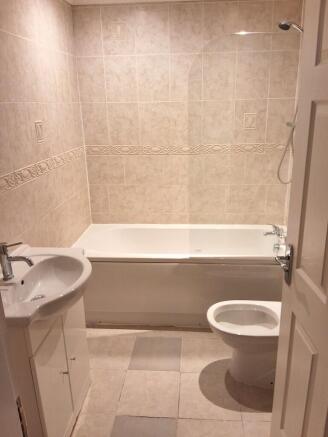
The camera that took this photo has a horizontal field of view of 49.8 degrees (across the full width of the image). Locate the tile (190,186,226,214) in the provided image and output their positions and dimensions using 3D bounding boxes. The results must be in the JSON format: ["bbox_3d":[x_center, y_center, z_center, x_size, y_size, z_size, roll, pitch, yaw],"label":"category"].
[{"bbox_3d":[0.356,-0.161,2.977,0.332,0.254,0.012,0,18,6],"label":"tile"}]

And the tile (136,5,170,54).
[{"bbox_3d":[-0.085,-1.419,2.654,0.253,0.352,0.012,0,17,4],"label":"tile"}]

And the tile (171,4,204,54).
[{"bbox_3d":[0.167,-1.419,2.634,0.253,0.352,0.012,0,17,4],"label":"tile"}]

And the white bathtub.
[{"bbox_3d":[0.175,0.441,2.815,1.684,0.587,0.727,0,17,4],"label":"white bathtub"}]

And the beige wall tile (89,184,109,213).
[{"bbox_3d":[-0.559,-0.165,3.092,0.172,0.258,0.012,0,19,5],"label":"beige wall tile"}]

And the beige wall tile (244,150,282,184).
[{"bbox_3d":[0.823,-0.400,2.854,0.332,0.254,0.012,0,18,6],"label":"beige wall tile"}]

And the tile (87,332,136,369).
[{"bbox_3d":[-0.378,0.904,2.378,0.325,0.012,0.332,0,18,5],"label":"tile"}]

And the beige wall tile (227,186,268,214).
[{"bbox_3d":[0.686,-0.159,2.945,0.332,0.254,0.012,0,18,6],"label":"beige wall tile"}]

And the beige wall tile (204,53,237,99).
[{"bbox_3d":[0.425,-1.084,2.702,0.252,0.340,0.012,0,19,5],"label":"beige wall tile"}]

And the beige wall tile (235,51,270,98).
[{"bbox_3d":[0.676,-1.084,2.681,0.252,0.340,0.012,0,19,5],"label":"beige wall tile"}]

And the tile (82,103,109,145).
[{"bbox_3d":[-0.555,-0.764,2.890,0.214,0.340,0.012,0,17,4],"label":"tile"}]

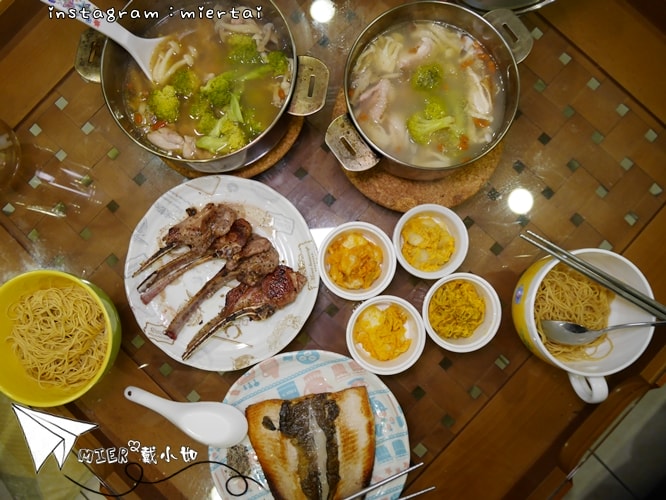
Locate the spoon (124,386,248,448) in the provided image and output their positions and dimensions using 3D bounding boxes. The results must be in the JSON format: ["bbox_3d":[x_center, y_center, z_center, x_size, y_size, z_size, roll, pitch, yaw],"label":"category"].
[{"bbox_3d":[-0.154,0.171,0.500,0.134,0.045,0.047,18,86,2],"label":"spoon"}]

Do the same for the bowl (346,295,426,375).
[{"bbox_3d":[0.056,0.091,0.506,0.083,0.041,0.083,0,85,1],"label":"bowl"}]

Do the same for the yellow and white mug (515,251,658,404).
[{"bbox_3d":[0.254,0.079,0.487,0.126,0.073,0.156,-7,85,0],"label":"yellow and white mug"}]

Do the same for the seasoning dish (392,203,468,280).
[{"bbox_3d":[0.105,-0.007,0.514,0.080,0.039,0.080,0,85,1],"label":"seasoning dish"}]

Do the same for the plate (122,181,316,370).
[{"bbox_3d":[-0.123,0.025,0.524,0.217,0.022,0.217,0,85,1],"label":"plate"}]

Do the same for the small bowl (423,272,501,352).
[{"bbox_3d":[0.136,0.067,0.507,0.083,0.041,0.083,0,85,1],"label":"small bowl"}]

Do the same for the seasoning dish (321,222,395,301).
[{"bbox_3d":[0.027,0.013,0.513,0.083,0.041,0.083,0,85,1],"label":"seasoning dish"}]

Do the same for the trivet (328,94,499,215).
[{"bbox_3d":[0.097,-0.140,0.539,0.197,0.012,0.197,0,85,1],"label":"trivet"}]

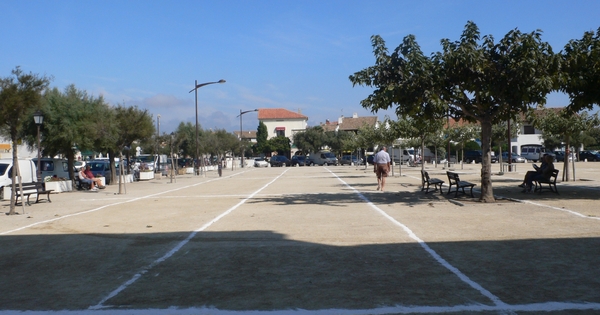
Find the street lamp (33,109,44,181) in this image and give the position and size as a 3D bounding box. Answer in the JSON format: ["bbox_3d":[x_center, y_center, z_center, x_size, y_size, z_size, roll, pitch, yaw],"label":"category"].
[{"bbox_3d":[-12.368,-0.209,25.300,0.460,4.000,0.460,-1,0,0],"label":"street lamp"}]

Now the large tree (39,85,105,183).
[{"bbox_3d":[-11.320,-1.001,26.400,3.500,5.200,3.500,-1,0,0],"label":"large tree"}]

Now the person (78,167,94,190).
[{"bbox_3d":[-10.382,1.052,26.197,0.850,1.180,0.500,-1,0,13],"label":"person"}]

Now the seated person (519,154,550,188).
[{"bbox_3d":[8.026,0.540,18.200,1.050,1.280,0.520,-1,0,0],"label":"seated person"}]

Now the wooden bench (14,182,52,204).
[{"bbox_3d":[-10.121,1.380,20.200,0.620,0.760,1.750,-1,0,7],"label":"wooden bench"}]

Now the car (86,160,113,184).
[{"bbox_3d":[-13.685,1.025,37.400,1.750,1.640,4.200,-1,0,8],"label":"car"}]

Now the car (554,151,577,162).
[{"bbox_3d":[32.246,-0.049,64.997,1.750,1.430,4.100,-1,0,-12],"label":"car"}]

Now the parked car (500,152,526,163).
[{"bbox_3d":[28.283,0.027,71.600,1.740,1.440,4.050,-1,0,-40],"label":"parked car"}]

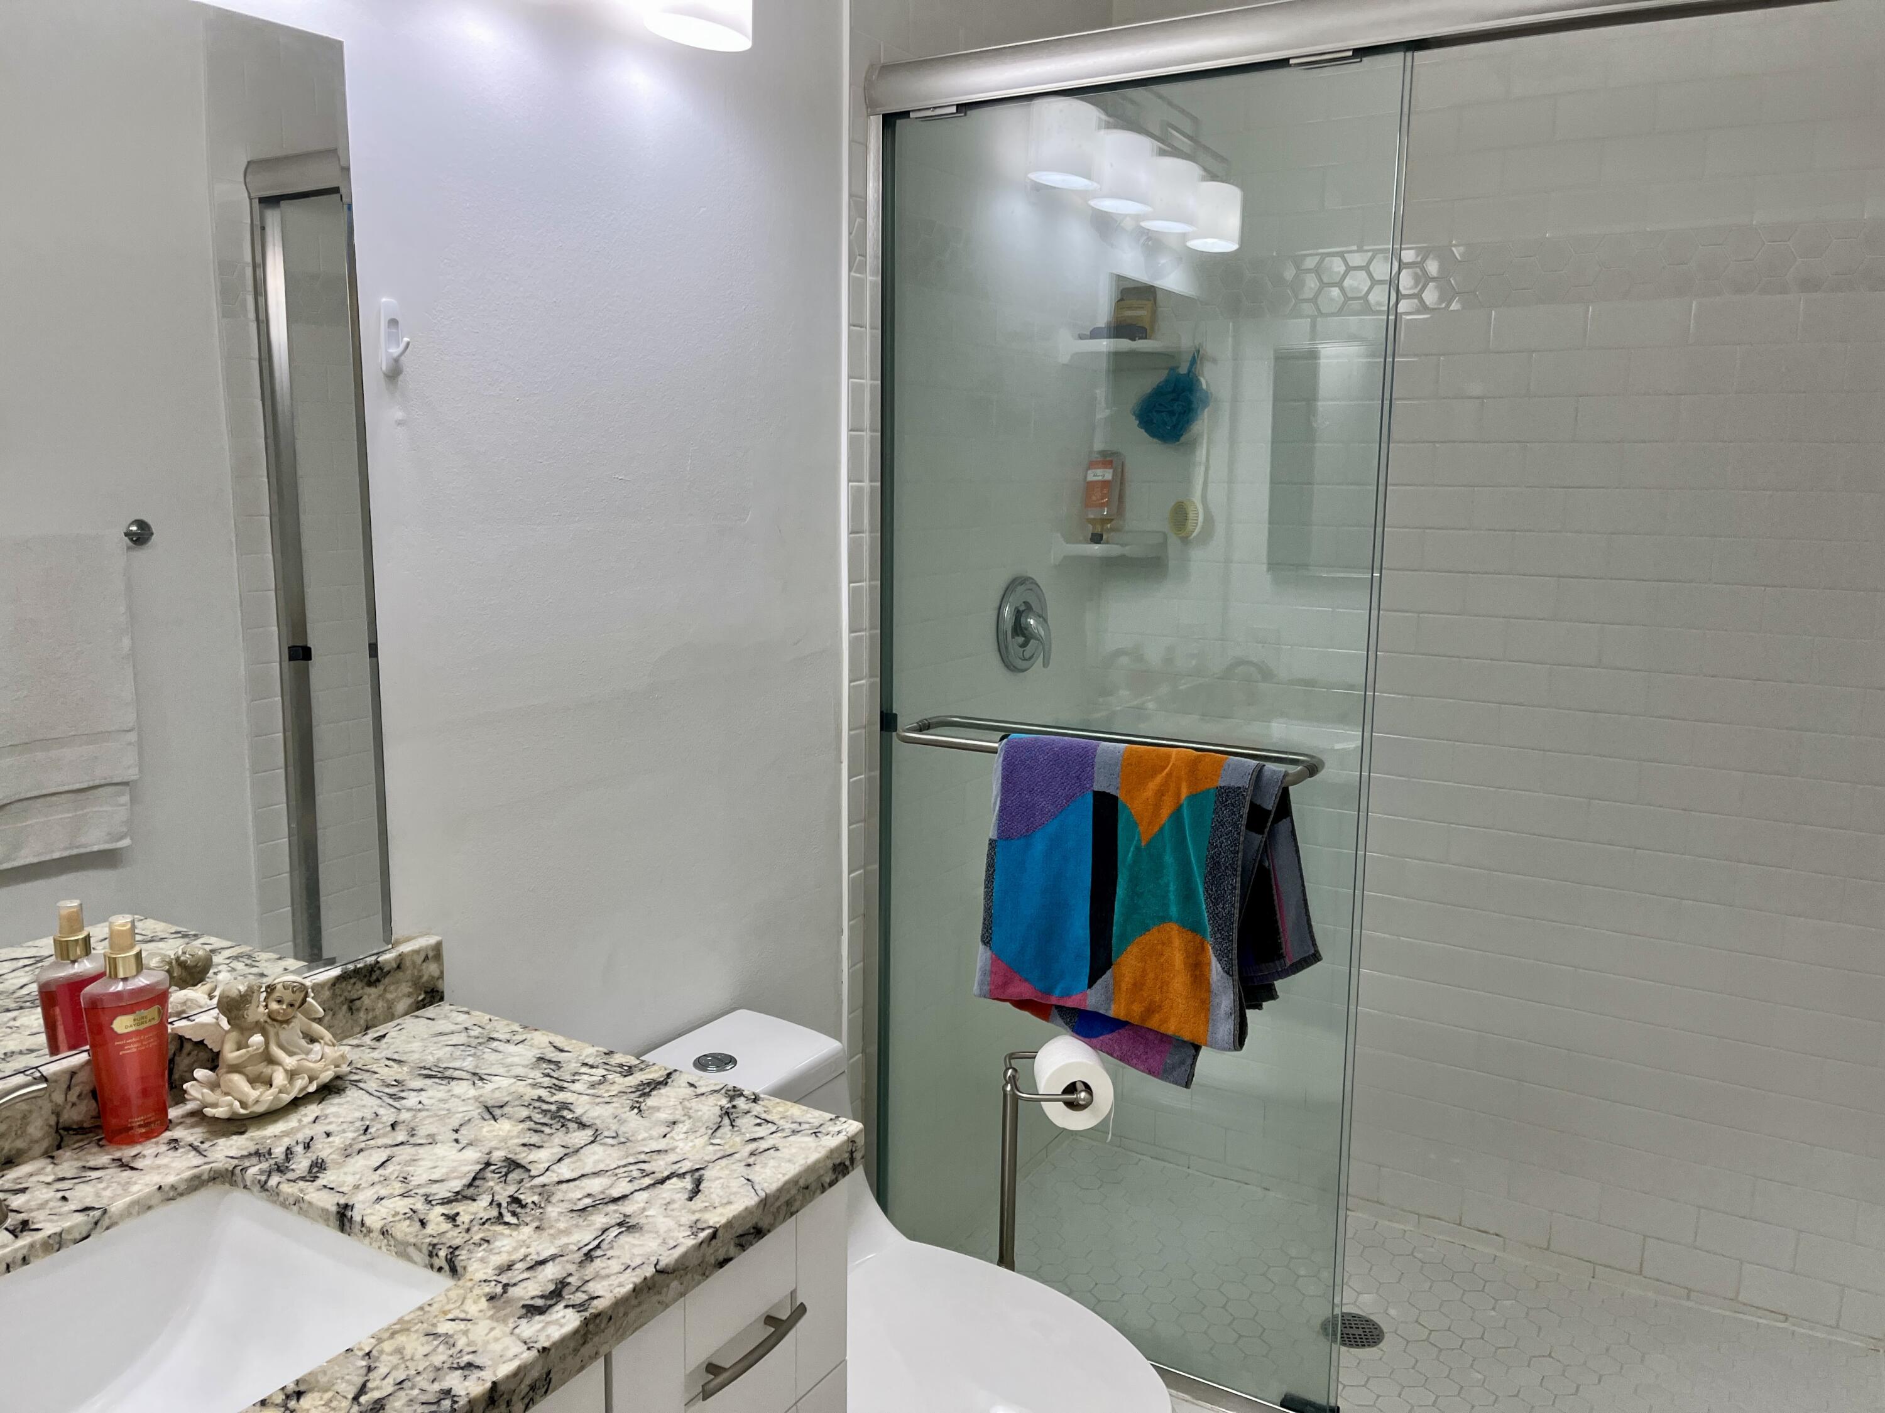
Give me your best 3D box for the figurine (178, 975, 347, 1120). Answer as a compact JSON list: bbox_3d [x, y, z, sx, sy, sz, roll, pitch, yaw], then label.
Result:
[{"bbox_3d":[-0.625,0.308,1.311,0.130,0.114,0.087,-8,12,-42],"label":"figurine"}]

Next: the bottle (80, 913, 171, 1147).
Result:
[{"bbox_3d":[-0.708,0.278,1.233,0.040,0.196,0.066,9,13,43],"label":"bottle"}]

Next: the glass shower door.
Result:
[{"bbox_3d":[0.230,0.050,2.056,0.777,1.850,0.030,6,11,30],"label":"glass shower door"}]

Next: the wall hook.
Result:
[{"bbox_3d":[-0.553,-0.373,1.432,0.027,0.075,0.022,6,11,30],"label":"wall hook"}]

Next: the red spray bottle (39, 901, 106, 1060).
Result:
[{"bbox_3d":[-0.775,0.271,1.273,0.040,0.196,0.066,4,10,18],"label":"red spray bottle"}]

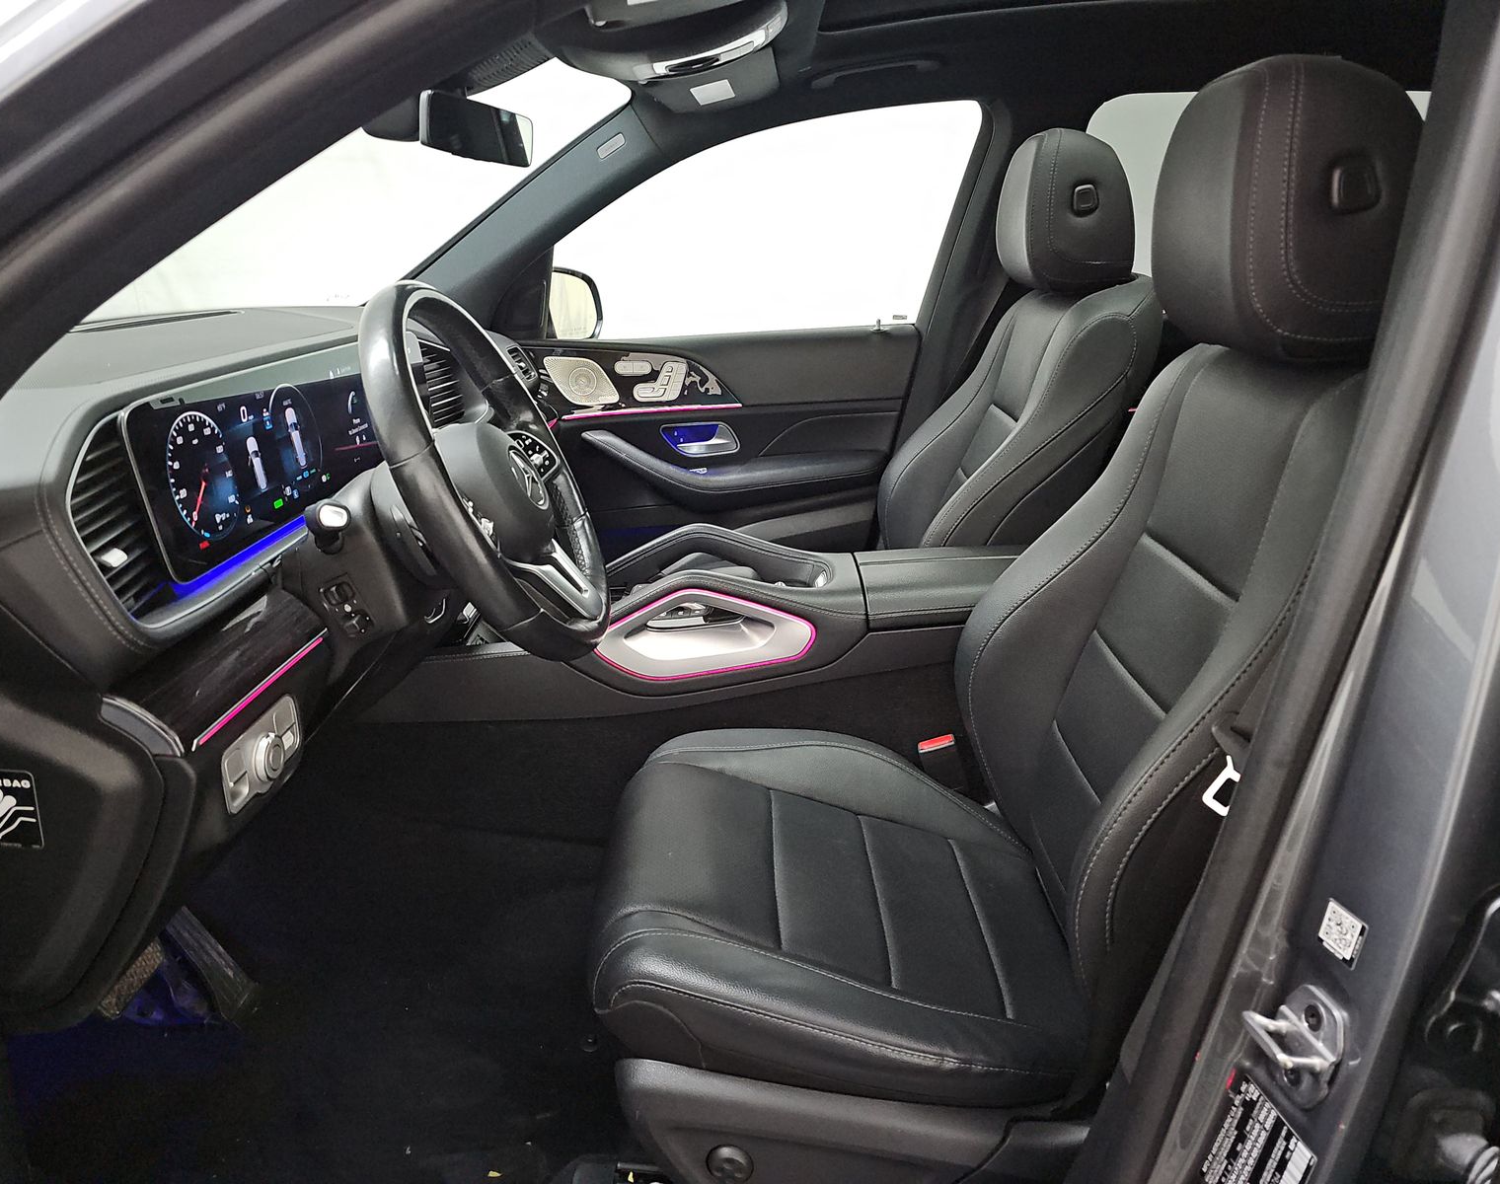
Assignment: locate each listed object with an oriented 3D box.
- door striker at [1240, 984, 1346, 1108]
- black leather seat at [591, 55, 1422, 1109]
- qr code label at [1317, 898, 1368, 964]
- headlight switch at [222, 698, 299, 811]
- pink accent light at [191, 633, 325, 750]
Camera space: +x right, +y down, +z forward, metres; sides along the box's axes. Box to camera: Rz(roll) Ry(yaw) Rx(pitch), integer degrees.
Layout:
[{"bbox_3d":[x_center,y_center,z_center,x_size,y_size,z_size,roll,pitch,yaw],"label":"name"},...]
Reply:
[{"bbox_3d":[0.288,0.246,0.568,0.037,0.070,0.046,-3,20,-7],"label":"door striker"},{"bbox_3d":[0.193,-0.011,0.989,0.730,0.900,0.550,0,20,2],"label":"black leather seat"},{"bbox_3d":[0.308,0.178,0.545,0.002,0.026,0.025,-6,20,-15],"label":"qr code label"},{"bbox_3d":[-0.375,0.130,0.828,0.020,0.057,0.118,0,20,2],"label":"headlight switch"},{"bbox_3d":[-0.380,0.074,0.828,0.007,0.008,0.206,0,20,2],"label":"pink accent light"}]

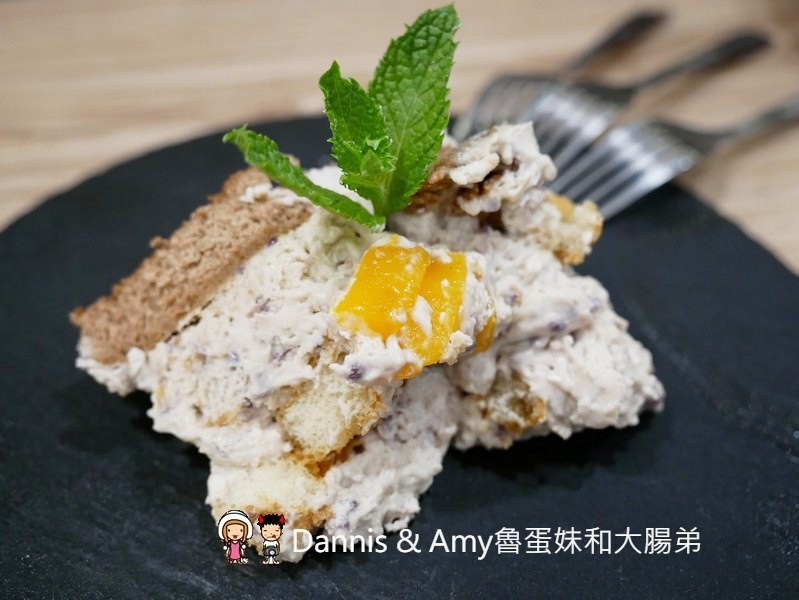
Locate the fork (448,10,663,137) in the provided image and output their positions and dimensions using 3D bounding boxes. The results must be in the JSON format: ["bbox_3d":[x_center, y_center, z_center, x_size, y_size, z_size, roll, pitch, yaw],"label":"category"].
[{"bbox_3d":[0.074,-0.091,0.352,0.022,0.018,0.132,29,49,29],"label":"fork"}]

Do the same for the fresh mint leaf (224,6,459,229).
[{"bbox_3d":[-0.012,-0.039,0.186,0.050,0.043,0.028,0,41,0],"label":"fresh mint leaf"}]

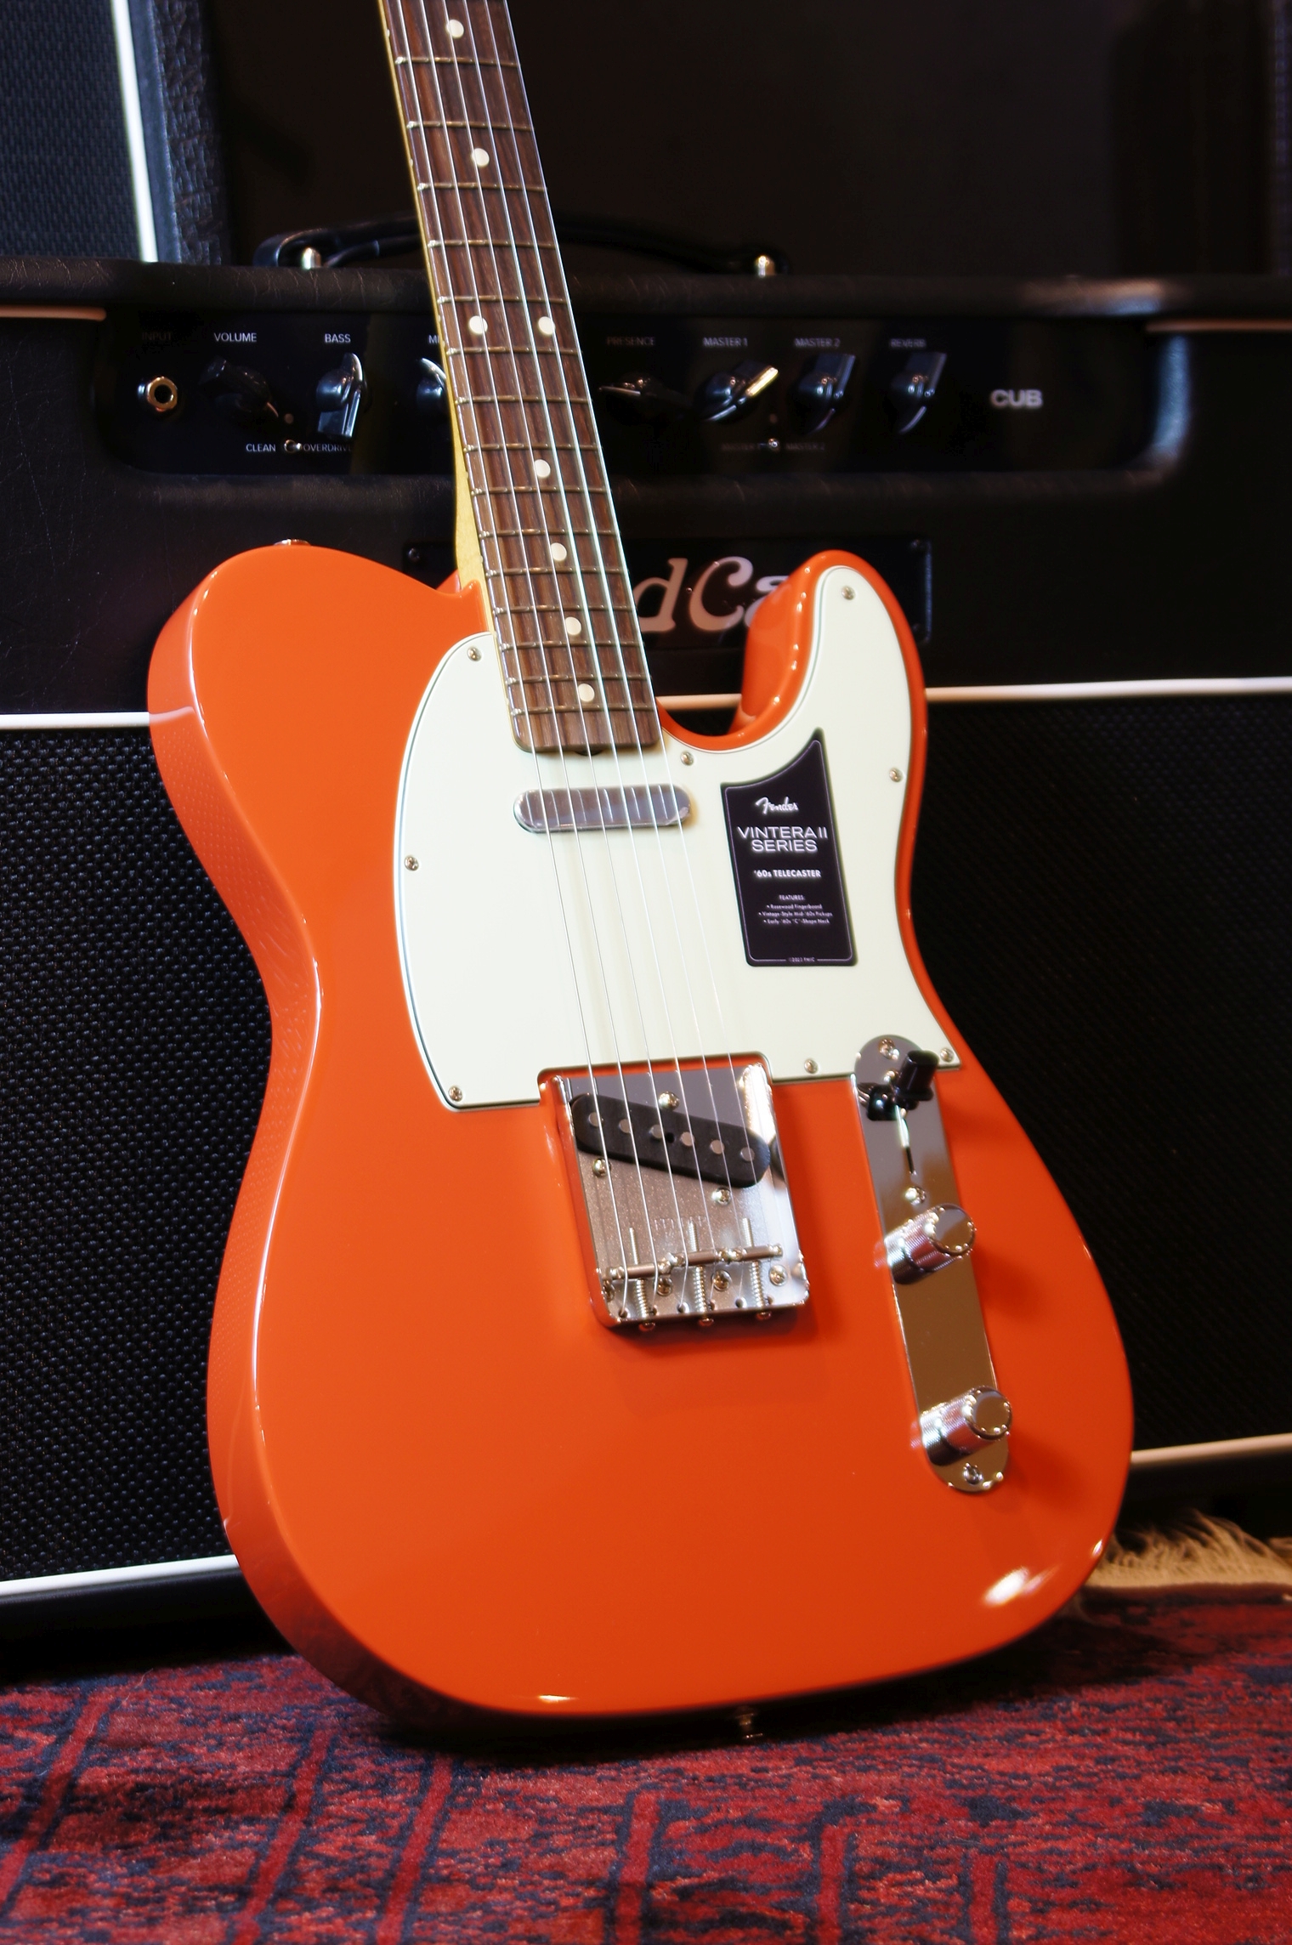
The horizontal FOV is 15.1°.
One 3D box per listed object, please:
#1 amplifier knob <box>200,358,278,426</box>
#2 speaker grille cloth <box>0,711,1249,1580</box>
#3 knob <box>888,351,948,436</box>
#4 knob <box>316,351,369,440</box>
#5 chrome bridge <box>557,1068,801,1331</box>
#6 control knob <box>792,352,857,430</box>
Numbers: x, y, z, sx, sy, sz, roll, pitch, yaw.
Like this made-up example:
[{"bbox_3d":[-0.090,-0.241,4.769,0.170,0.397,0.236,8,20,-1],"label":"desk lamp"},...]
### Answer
[{"bbox_3d":[-0.141,-0.201,1.678,0.031,0.018,0.018,34,-11,-26],"label":"amplifier knob"},{"bbox_3d":[0.015,0.050,1.769,0.570,0.288,0.015,-3,6,-27],"label":"speaker grille cloth"},{"bbox_3d":[0.100,-0.216,1.803,0.018,0.031,0.018,16,-3,-28],"label":"knob"},{"bbox_3d":[-0.106,-0.201,1.696,0.018,0.031,0.018,11,0,-28],"label":"knob"},{"bbox_3d":[0.013,0.073,1.597,0.077,0.087,0.013,-4,-16,-27],"label":"chrome bridge"},{"bbox_3d":[0.065,-0.213,1.785,0.018,0.031,0.018,19,-4,-28],"label":"control knob"}]

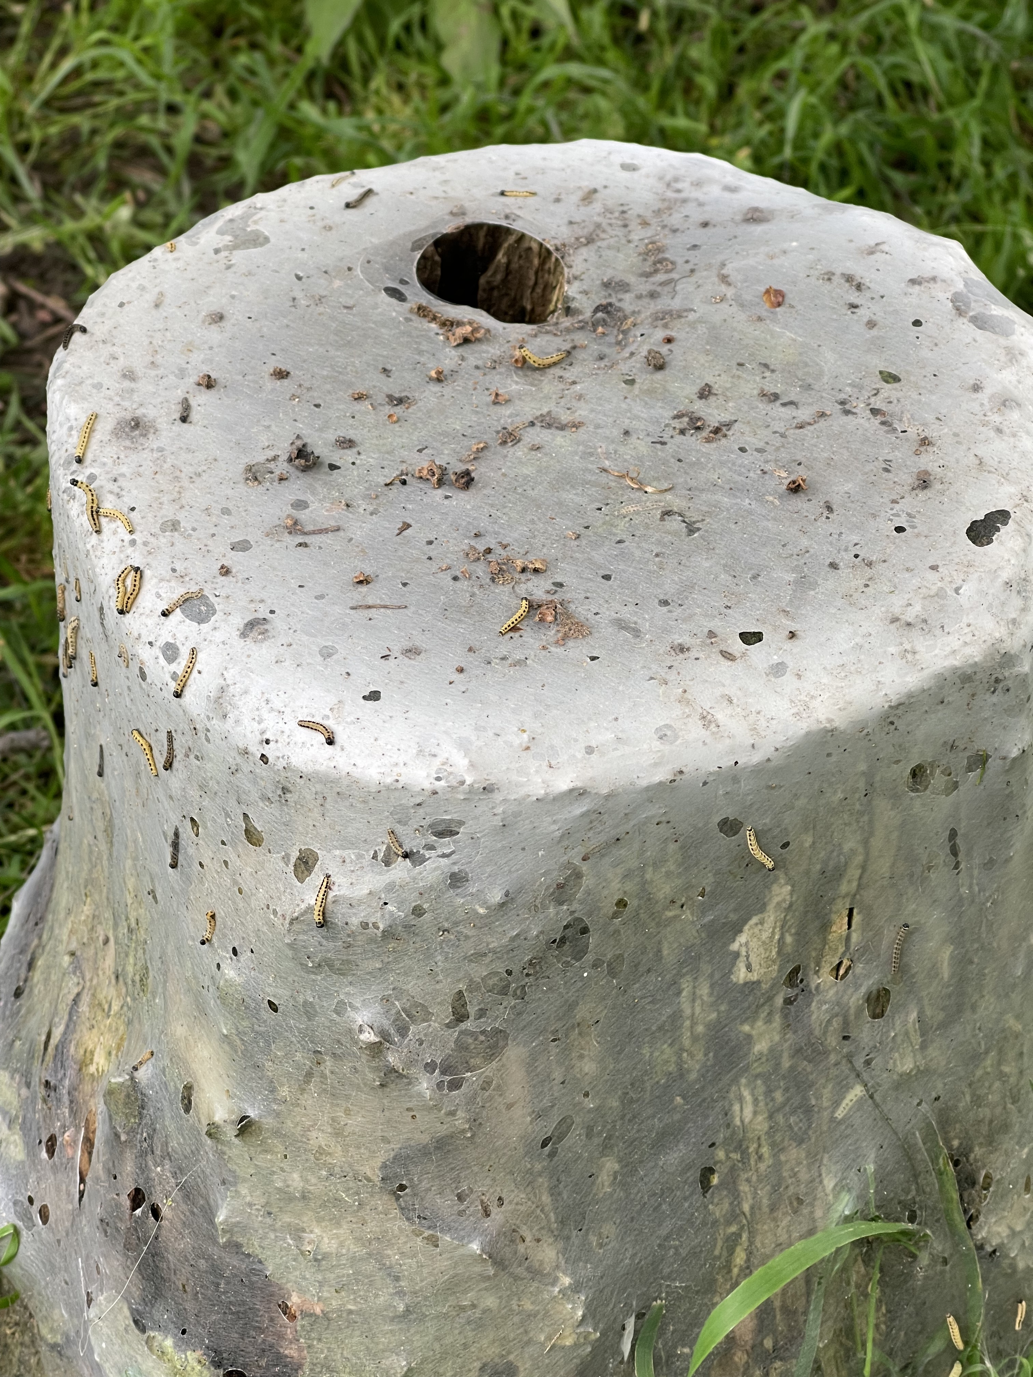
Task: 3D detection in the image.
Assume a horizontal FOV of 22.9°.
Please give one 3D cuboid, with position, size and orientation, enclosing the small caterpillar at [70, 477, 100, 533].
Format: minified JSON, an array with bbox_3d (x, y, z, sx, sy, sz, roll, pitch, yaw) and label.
[{"bbox_3d":[-0.167,-0.072,0.995,0.007,0.003,0.026,-29,66,-2],"label":"small caterpillar"}]

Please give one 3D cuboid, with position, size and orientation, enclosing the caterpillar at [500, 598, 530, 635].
[{"bbox_3d":[0.000,-0.026,0.939,0.005,0.003,0.022,18,47,18],"label":"caterpillar"}]

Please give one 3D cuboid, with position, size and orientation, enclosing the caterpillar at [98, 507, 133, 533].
[{"bbox_3d":[-0.154,-0.066,0.983,0.019,0.003,0.006,33,71,25],"label":"caterpillar"}]

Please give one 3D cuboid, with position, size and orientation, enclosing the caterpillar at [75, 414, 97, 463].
[{"bbox_3d":[-0.173,-0.101,1.025,0.004,0.003,0.024,6,64,15],"label":"caterpillar"}]

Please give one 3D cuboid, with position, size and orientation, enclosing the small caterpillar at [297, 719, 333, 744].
[{"bbox_3d":[-0.071,0.015,0.904,0.016,0.003,0.005,31,70,24],"label":"small caterpillar"}]

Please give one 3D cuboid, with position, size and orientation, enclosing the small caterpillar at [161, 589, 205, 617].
[{"bbox_3d":[-0.125,-0.033,0.951,0.018,0.003,0.005,-32,52,-9],"label":"small caterpillar"}]

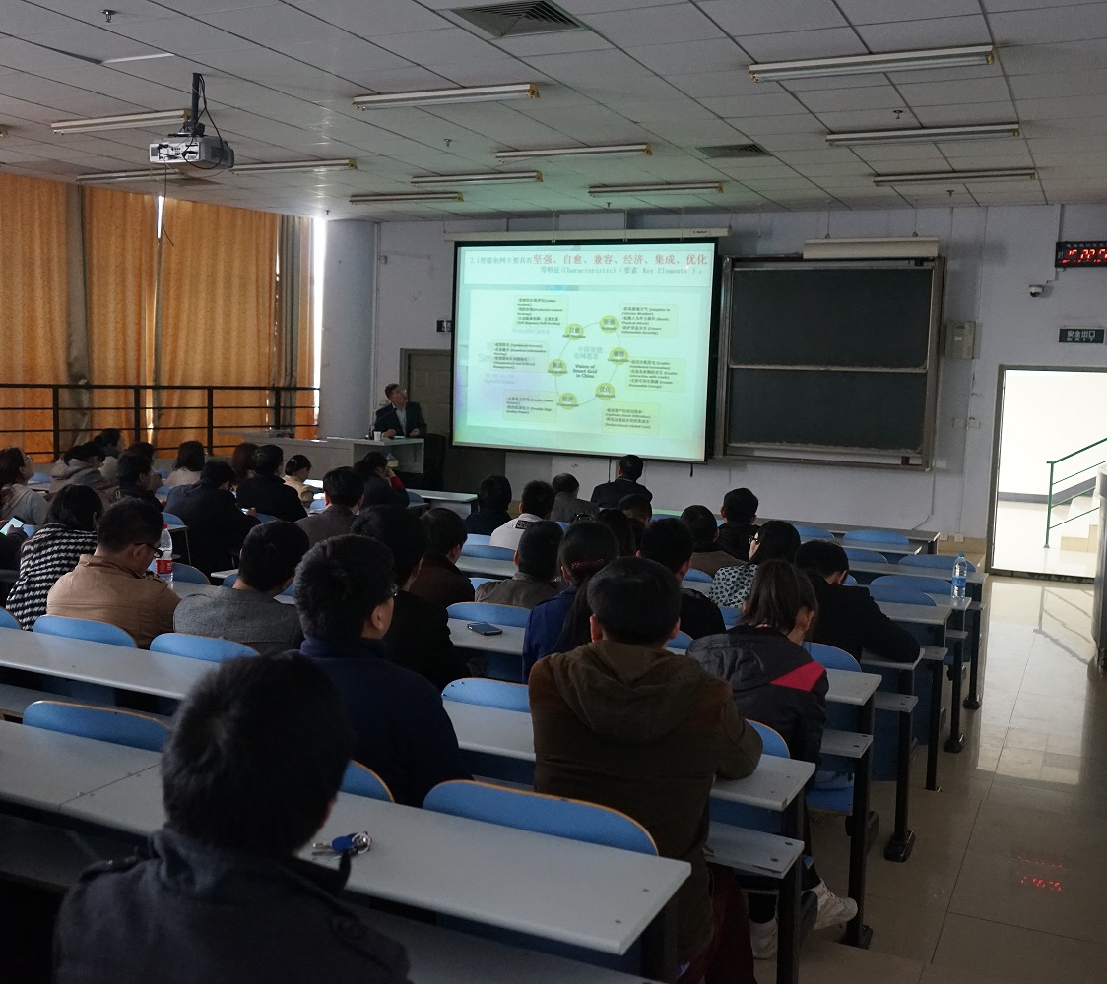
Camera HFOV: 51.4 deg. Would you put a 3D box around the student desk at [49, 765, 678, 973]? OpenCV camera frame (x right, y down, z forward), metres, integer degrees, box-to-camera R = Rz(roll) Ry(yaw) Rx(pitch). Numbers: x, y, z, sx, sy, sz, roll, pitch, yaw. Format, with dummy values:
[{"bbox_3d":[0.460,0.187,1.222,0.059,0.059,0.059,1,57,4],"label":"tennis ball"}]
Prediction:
[{"bbox_3d":[-0.327,0.910,1.883,1.020,0.740,0.320,5,7,25],"label":"student desk"}]

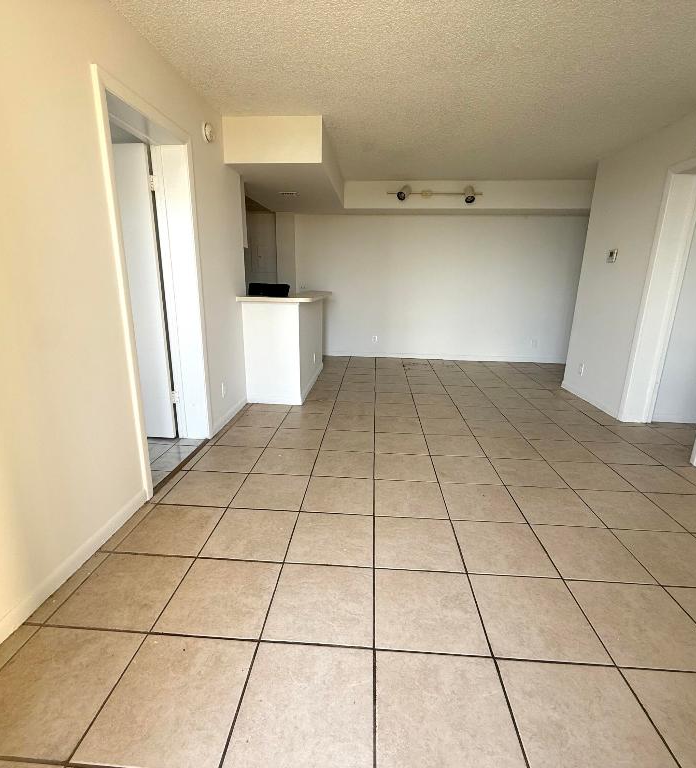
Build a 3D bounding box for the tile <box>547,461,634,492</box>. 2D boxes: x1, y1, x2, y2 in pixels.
[{"bbox_3d":[1.611,0.615,2.747,0.402,0.010,0.402,2,15,3],"label":"tile"}]

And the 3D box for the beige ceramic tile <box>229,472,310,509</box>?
[{"bbox_3d":[-0.450,0.649,2.470,0.403,0.012,0.403,2,15,3],"label":"beige ceramic tile"}]

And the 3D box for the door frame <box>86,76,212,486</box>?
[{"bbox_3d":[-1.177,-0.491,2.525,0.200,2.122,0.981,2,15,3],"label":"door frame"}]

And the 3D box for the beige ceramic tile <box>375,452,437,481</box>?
[{"bbox_3d":[0.390,0.572,2.817,0.402,0.010,0.402,2,15,3],"label":"beige ceramic tile"}]

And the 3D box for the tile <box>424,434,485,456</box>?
[{"bbox_3d":[0.823,0.482,3.187,0.402,0.010,0.402,2,15,3],"label":"tile"}]

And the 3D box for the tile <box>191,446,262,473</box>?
[{"bbox_3d":[-0.824,0.526,2.877,0.399,0.012,0.402,2,15,3],"label":"tile"}]

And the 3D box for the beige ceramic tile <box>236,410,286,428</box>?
[{"bbox_3d":[-0.770,0.317,3.663,0.399,0.012,0.402,2,15,3],"label":"beige ceramic tile"}]

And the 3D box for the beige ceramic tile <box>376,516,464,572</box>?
[{"bbox_3d":[0.337,0.779,2.023,0.402,0.012,0.402,2,15,3],"label":"beige ceramic tile"}]

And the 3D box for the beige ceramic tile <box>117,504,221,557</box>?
[{"bbox_3d":[-0.878,0.738,2.096,0.402,0.012,0.402,2,15,3],"label":"beige ceramic tile"}]

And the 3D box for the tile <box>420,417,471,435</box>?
[{"bbox_3d":[0.850,0.372,3.579,0.403,0.012,0.403,2,15,3],"label":"tile"}]

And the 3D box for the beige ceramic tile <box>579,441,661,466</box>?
[{"bbox_3d":[2.037,0.521,3.114,0.402,0.012,0.402,2,15,3],"label":"beige ceramic tile"}]

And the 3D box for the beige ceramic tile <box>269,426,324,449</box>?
[{"bbox_3d":[-0.397,0.436,3.257,0.403,0.012,0.403,2,15,3],"label":"beige ceramic tile"}]

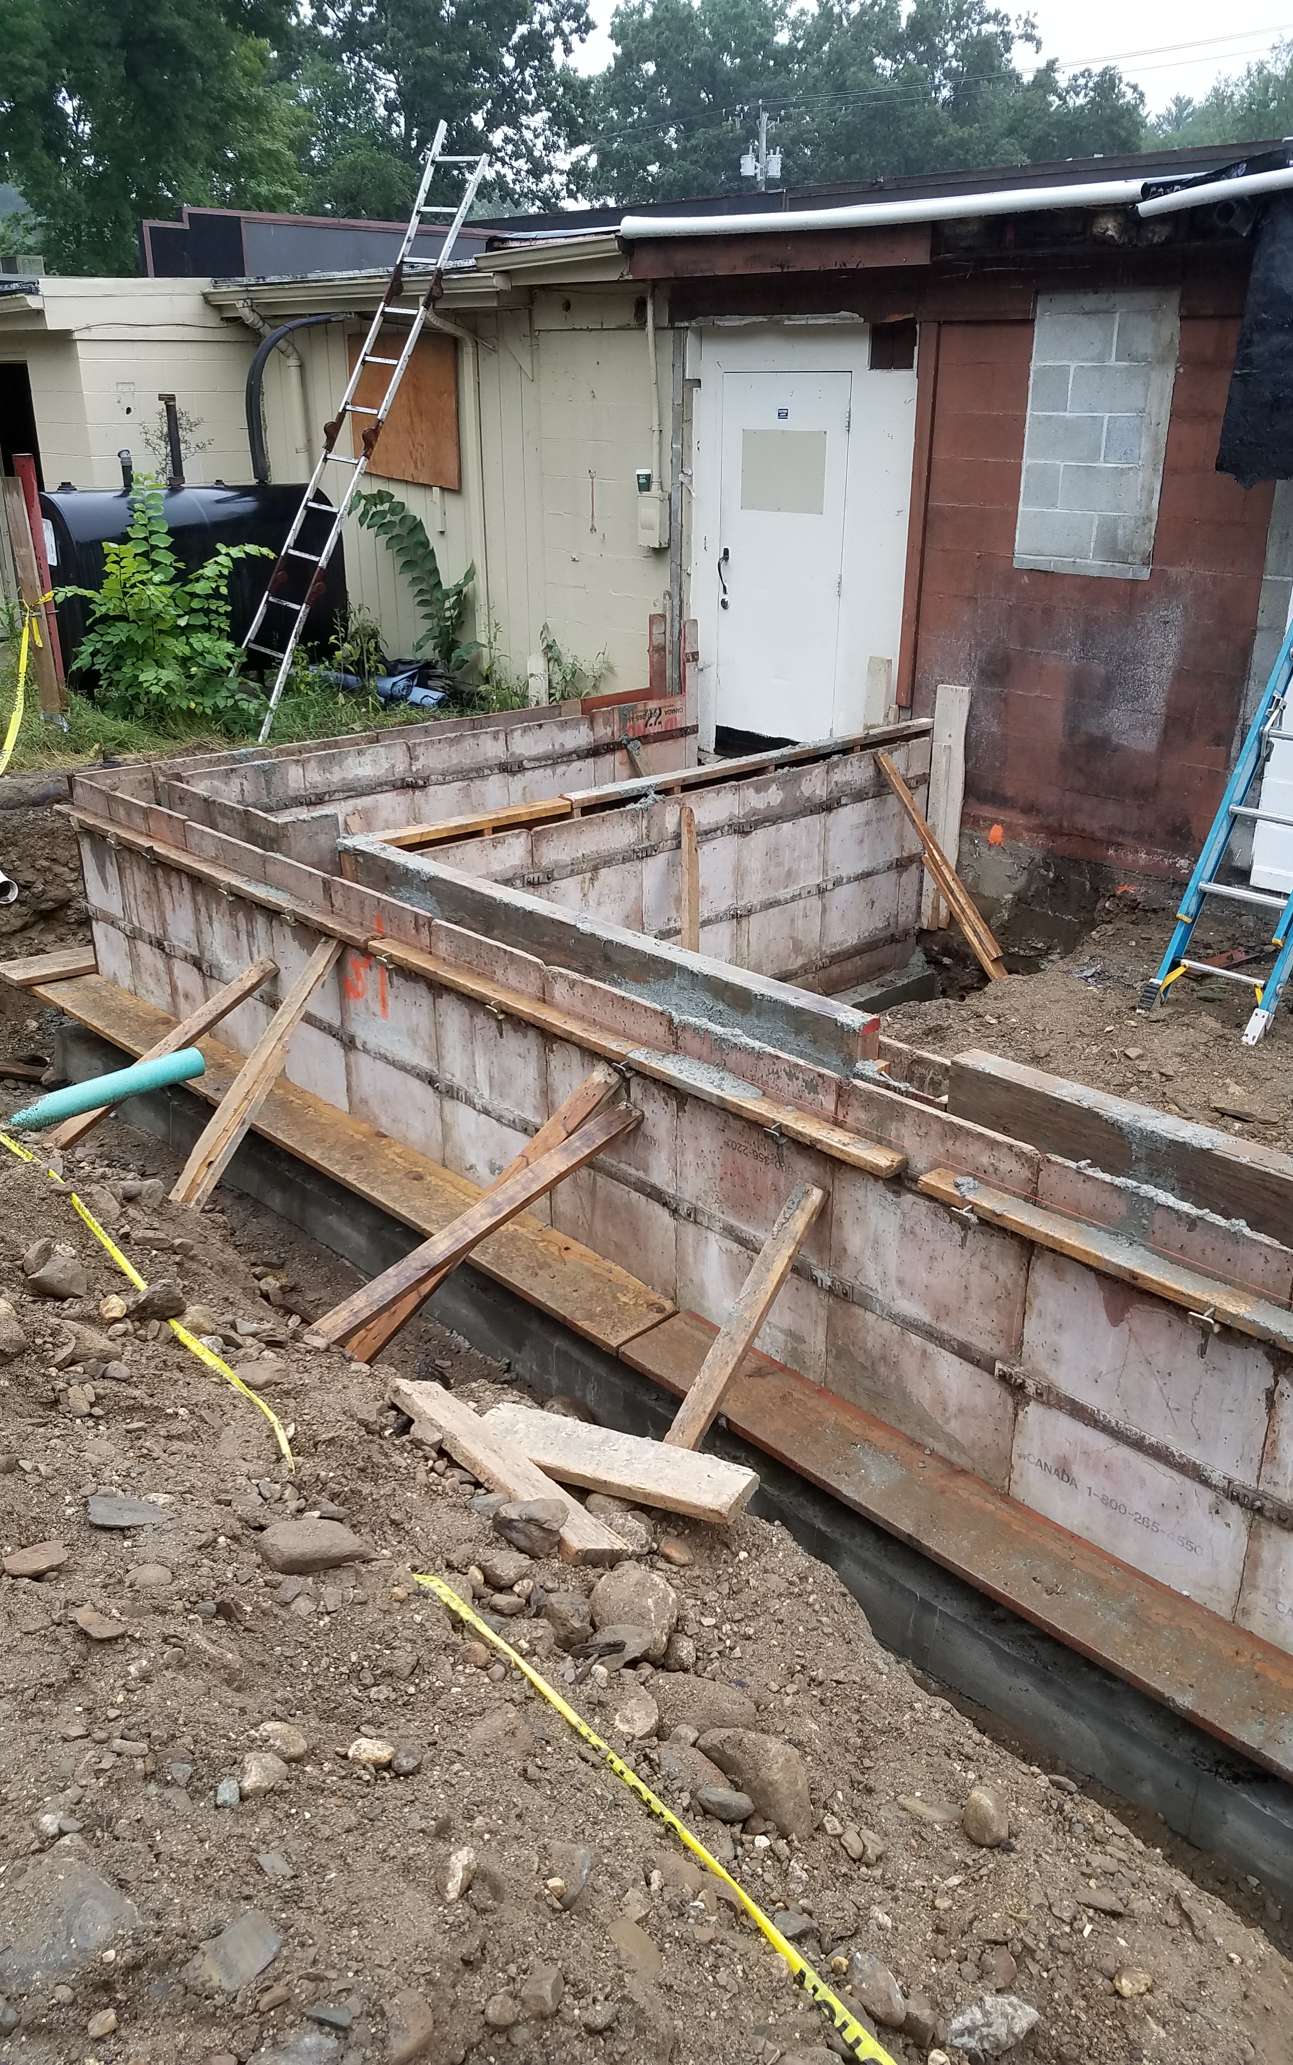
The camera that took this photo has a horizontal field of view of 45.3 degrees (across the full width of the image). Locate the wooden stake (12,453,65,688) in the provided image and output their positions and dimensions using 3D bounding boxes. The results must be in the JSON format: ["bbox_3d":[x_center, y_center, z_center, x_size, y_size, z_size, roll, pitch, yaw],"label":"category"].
[{"bbox_3d":[-3.169,-2.374,8.160,0.089,1.254,0.038,-16,27,-31],"label":"wooden stake"}]

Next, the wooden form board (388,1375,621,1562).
[{"bbox_3d":[-0.290,0.887,3.146,0.602,0.038,0.095,32,24,34],"label":"wooden form board"}]

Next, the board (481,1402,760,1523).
[{"bbox_3d":[-0.064,0.914,3.288,0.577,0.038,0.142,14,29,4],"label":"board"}]

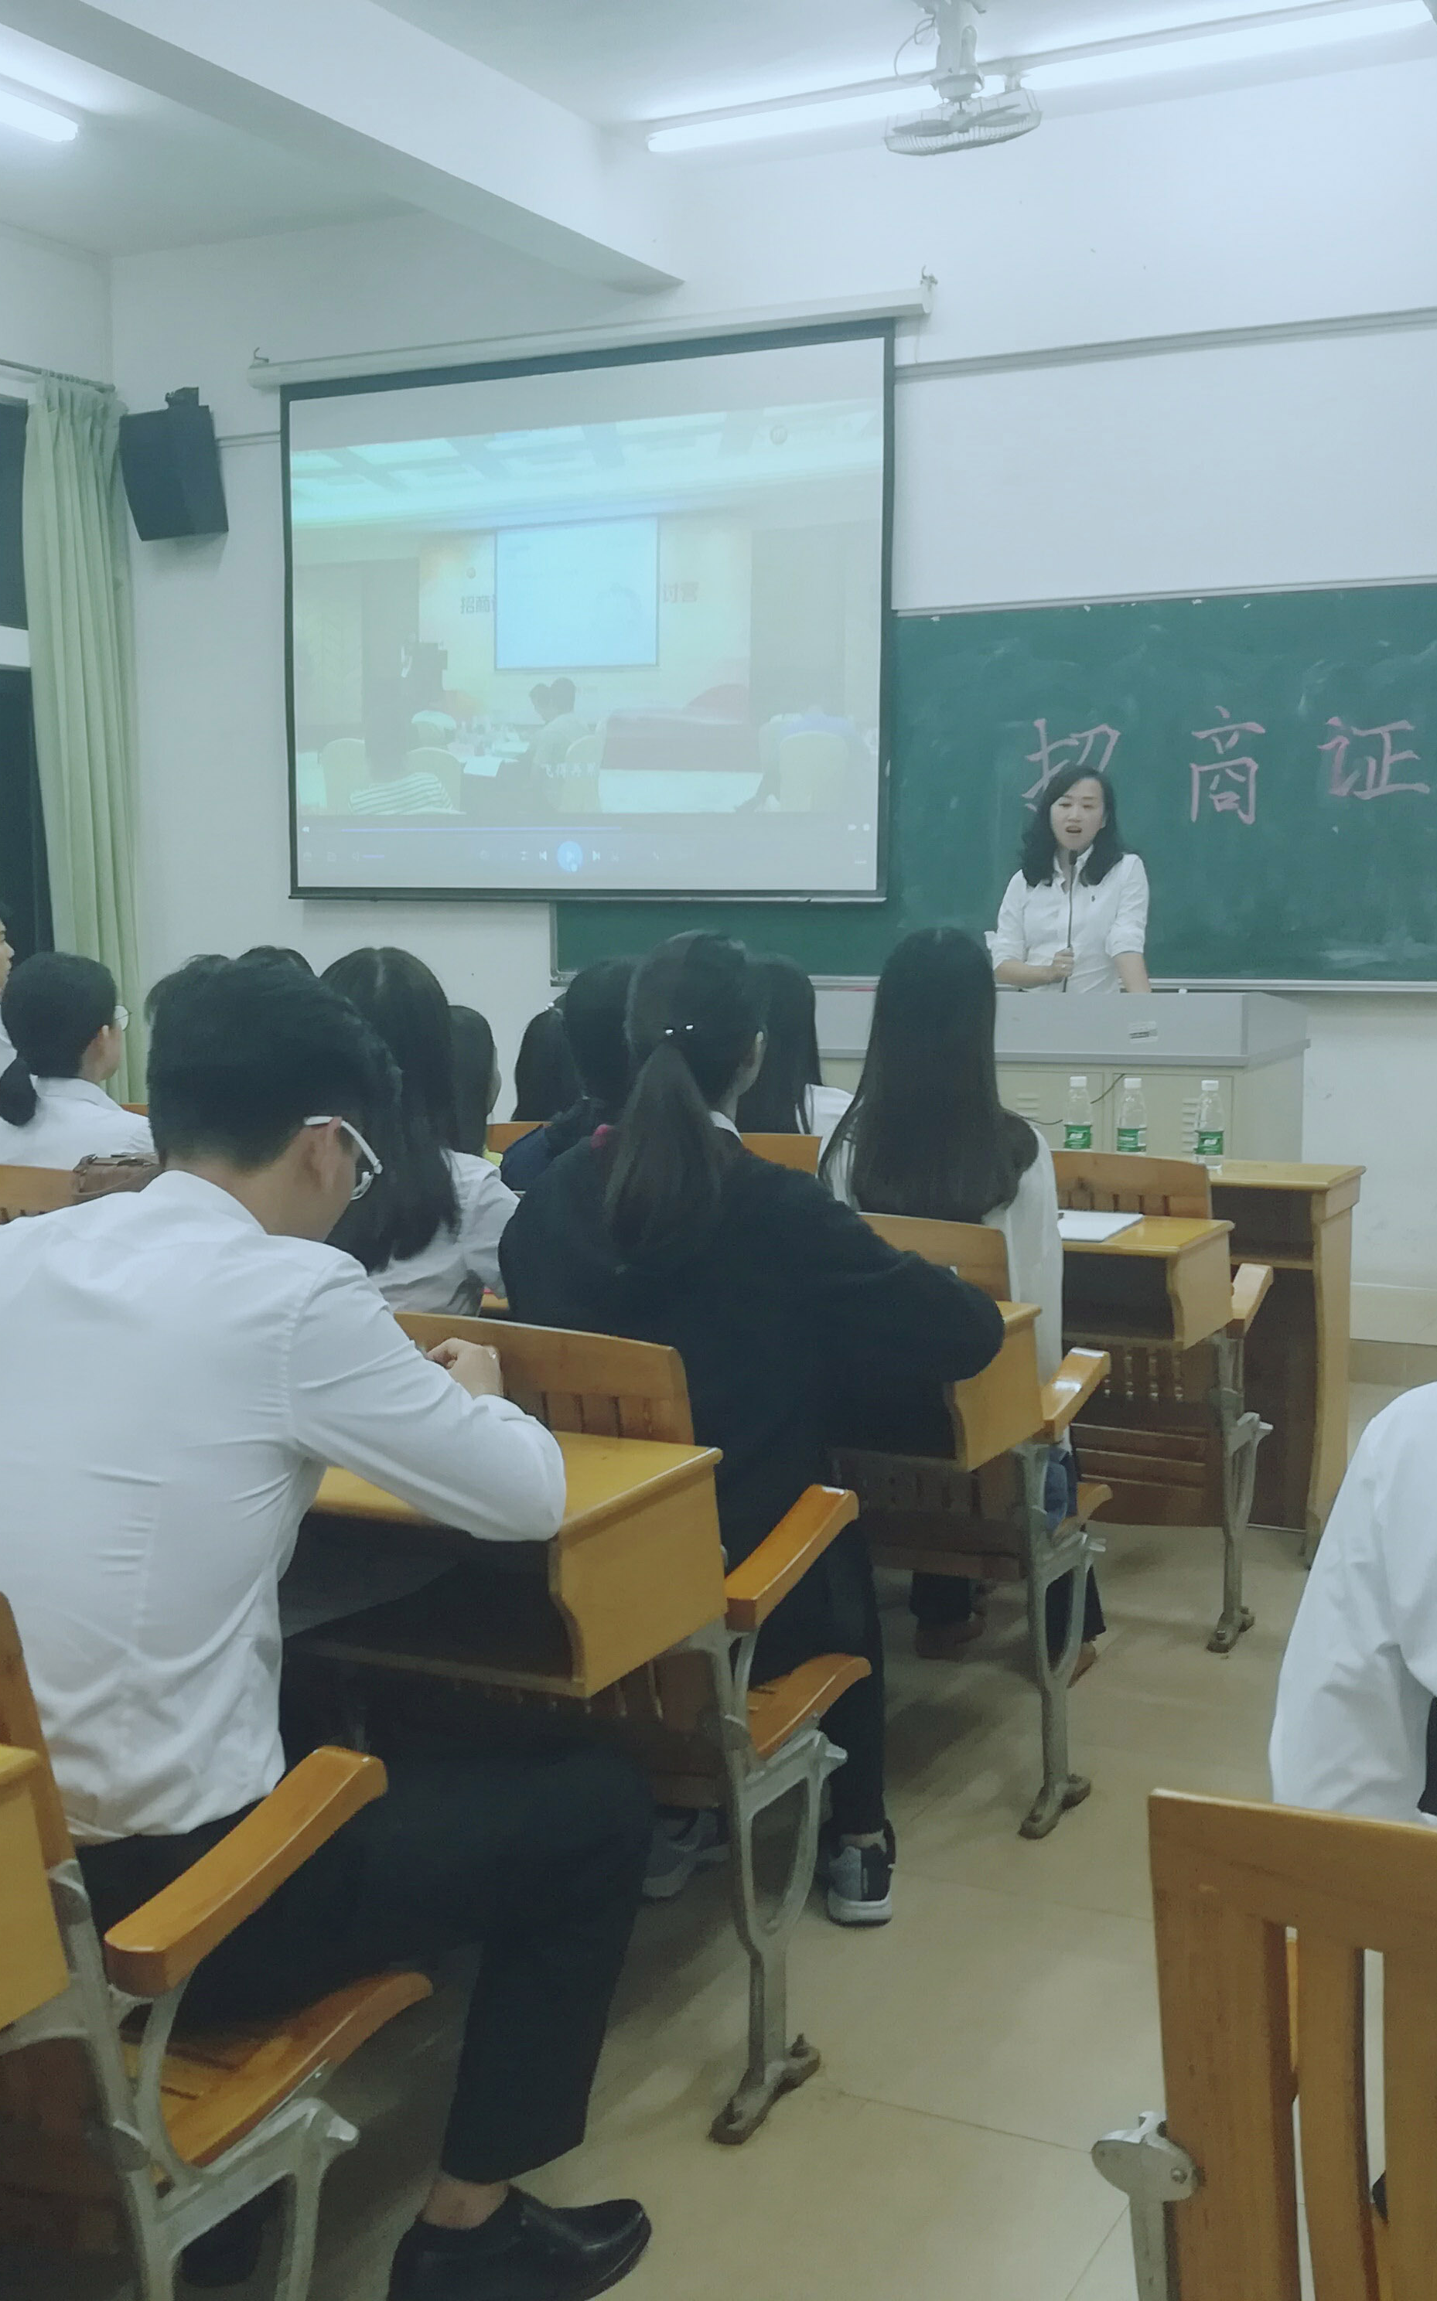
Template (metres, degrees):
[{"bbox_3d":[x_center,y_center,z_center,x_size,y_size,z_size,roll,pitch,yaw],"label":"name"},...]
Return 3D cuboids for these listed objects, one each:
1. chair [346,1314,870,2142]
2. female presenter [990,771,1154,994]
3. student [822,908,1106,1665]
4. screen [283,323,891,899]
[{"bbox_3d":[-0.157,0.610,2.679,0.560,0.890,0.550,3,8,28],"label":"chair"},{"bbox_3d":[1.023,-0.322,6.695,0.470,1.570,0.330,2,7,18],"label":"female presenter"},{"bbox_3d":[0.431,0.291,3.676,0.460,1.300,0.760,3,7,28],"label":"student"},{"bbox_3d":[-0.531,-1.829,8.130,2.483,1.887,0.050,3,7,28],"label":"screen"}]

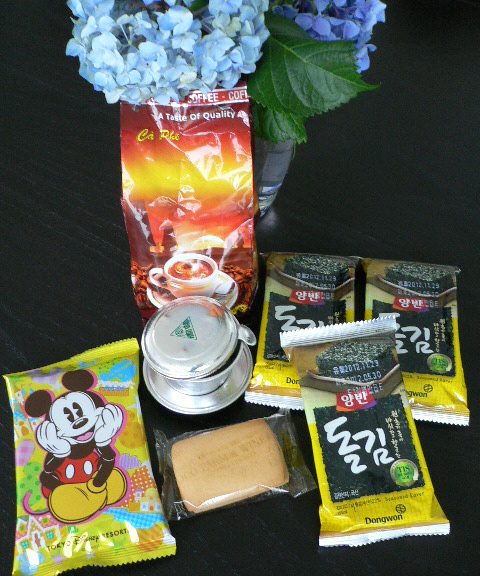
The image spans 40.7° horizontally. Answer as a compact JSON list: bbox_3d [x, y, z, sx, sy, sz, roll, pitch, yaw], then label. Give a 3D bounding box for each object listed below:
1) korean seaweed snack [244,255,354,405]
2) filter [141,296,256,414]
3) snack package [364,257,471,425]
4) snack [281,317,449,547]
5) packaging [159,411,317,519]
[{"bbox_3d":[0.059,0.034,0.574,0.092,0.019,0.158,4,52,4],"label":"korean seaweed snack"},{"bbox_3d":[-0.034,0.052,0.535,0.094,0.060,0.092,-6,52,-4],"label":"filter"},{"bbox_3d":[0.149,0.040,0.569,0.092,0.019,0.158,6,52,6],"label":"snack package"},{"bbox_3d":[0.091,0.108,0.496,0.092,0.019,0.158,-8,68,-6],"label":"snack"},{"bbox_3d":[-0.008,0.133,0.501,0.110,0.014,0.070,-15,53,-11],"label":"packaging"}]

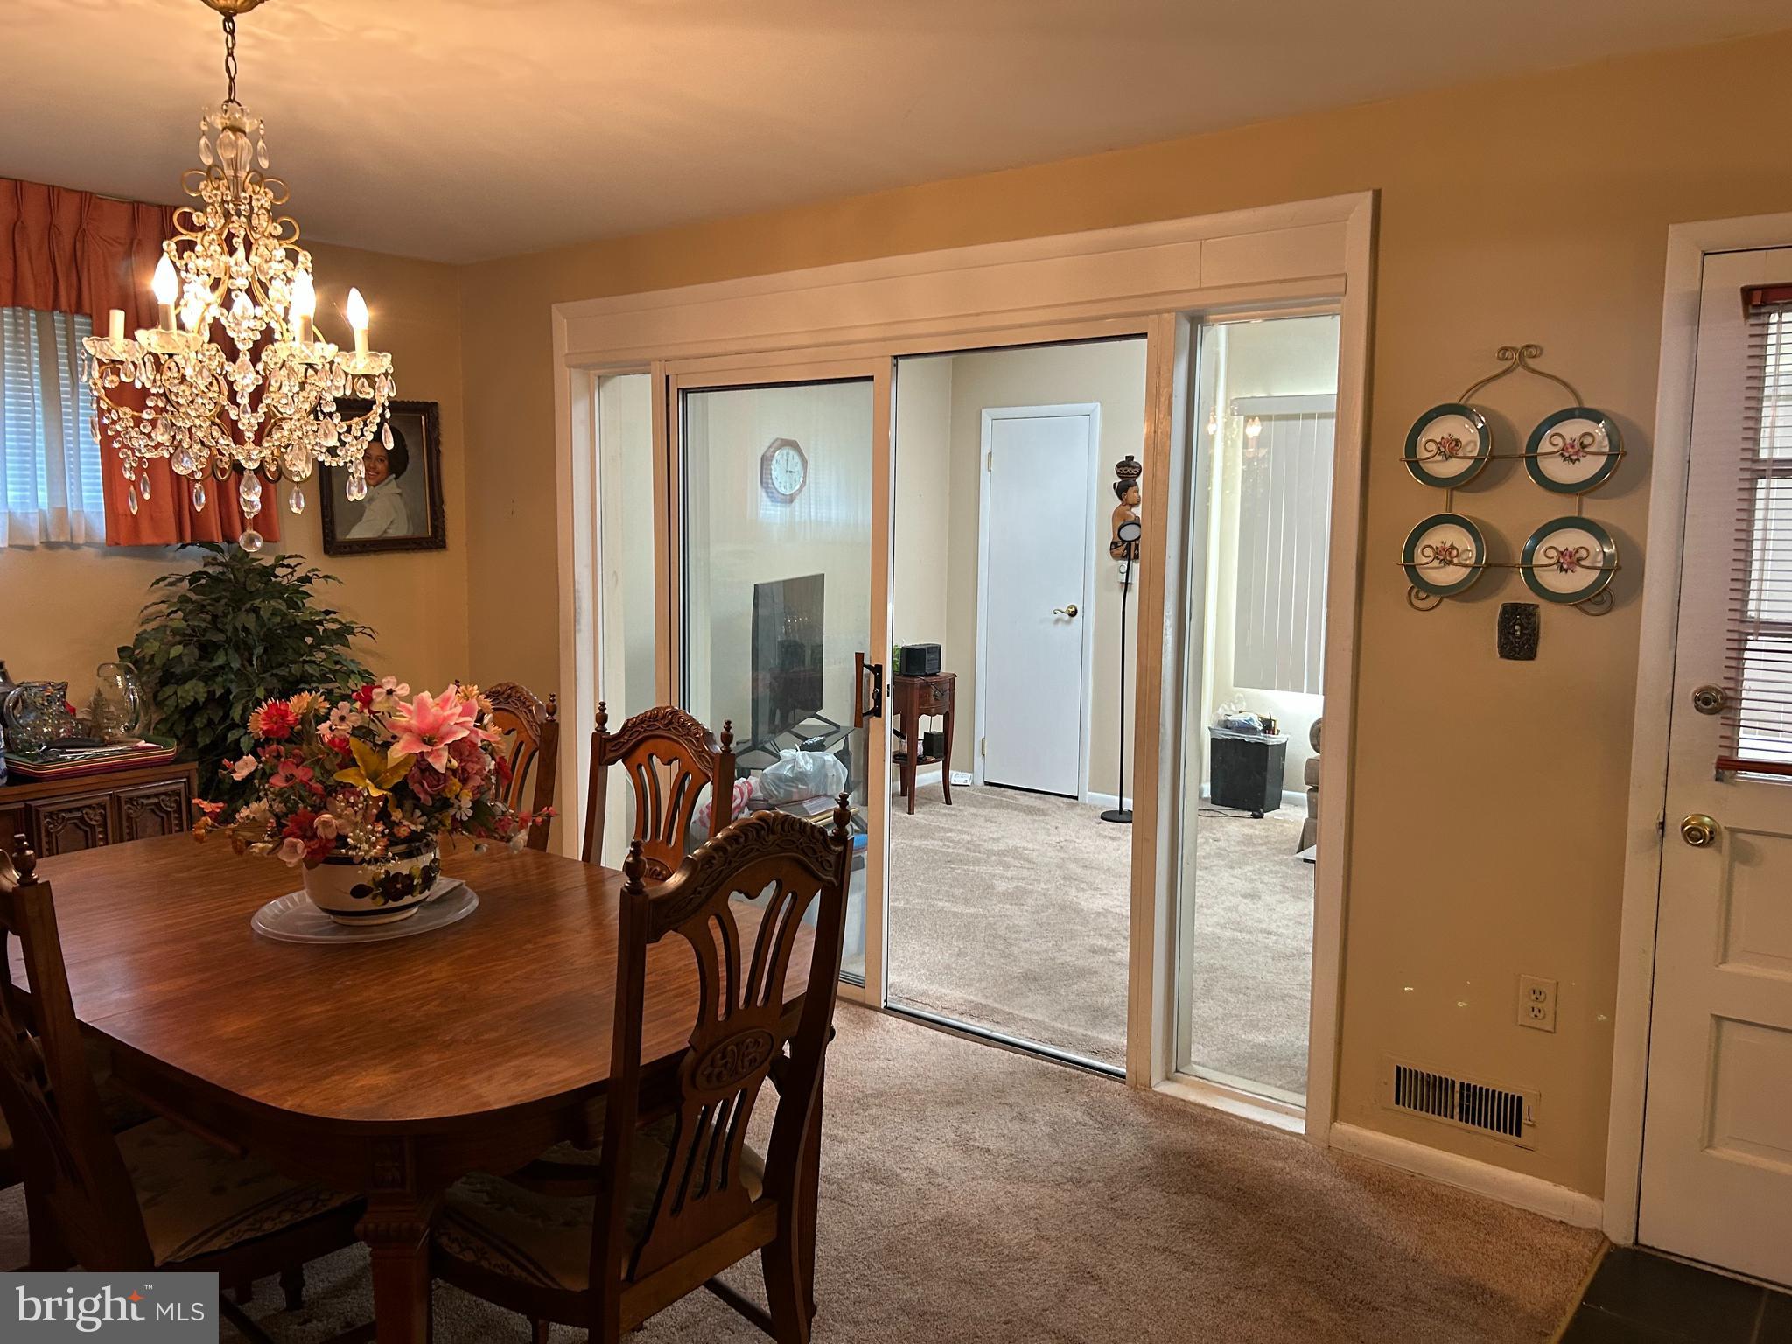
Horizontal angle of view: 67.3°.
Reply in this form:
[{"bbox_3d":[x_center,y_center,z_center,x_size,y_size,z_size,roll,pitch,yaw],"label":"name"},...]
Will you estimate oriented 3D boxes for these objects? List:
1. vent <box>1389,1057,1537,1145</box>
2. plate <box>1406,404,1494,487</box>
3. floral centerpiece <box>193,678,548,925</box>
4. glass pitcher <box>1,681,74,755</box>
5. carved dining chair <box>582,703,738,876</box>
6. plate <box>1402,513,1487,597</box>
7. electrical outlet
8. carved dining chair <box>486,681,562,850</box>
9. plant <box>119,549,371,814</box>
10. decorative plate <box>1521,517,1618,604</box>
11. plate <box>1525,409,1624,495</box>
[{"bbox_3d":[1.275,0.971,3.042,0.338,0.136,0.018,5,8,37],"label":"vent"},{"bbox_3d":[1.193,-0.488,2.907,0.182,0.182,0.025,5,8,37],"label":"plate"},{"bbox_3d":[-0.995,0.233,2.556,0.660,0.450,0.580,-2,7,-22],"label":"floral centerpiece"},{"bbox_3d":[-2.480,0.136,3.897,0.150,0.205,0.185,6,9,38],"label":"glass pitcher"},{"bbox_3d":[-0.644,0.641,2.788,0.490,1.100,0.550,5,8,37],"label":"carved dining chair"},{"bbox_3d":[1.193,-0.255,2.933,0.182,0.182,0.025,5,8,37],"label":"plate"},{"bbox_3d":[1.396,0.722,2.925,0.073,0.116,0.009,5,8,37],"label":"electrical outlet"},{"bbox_3d":[-1.096,0.595,3.166,0.490,1.100,0.550,5,8,37],"label":"carved dining chair"},{"bbox_3d":[-1.931,0.328,4.091,0.700,1.410,0.750,5,8,37],"label":"plant"},{"bbox_3d":[1.391,-0.230,2.784,0.182,0.182,0.025,5,8,37],"label":"decorative plate"},{"bbox_3d":[1.388,-0.453,2.761,0.182,0.182,0.025,5,8,37],"label":"plate"}]

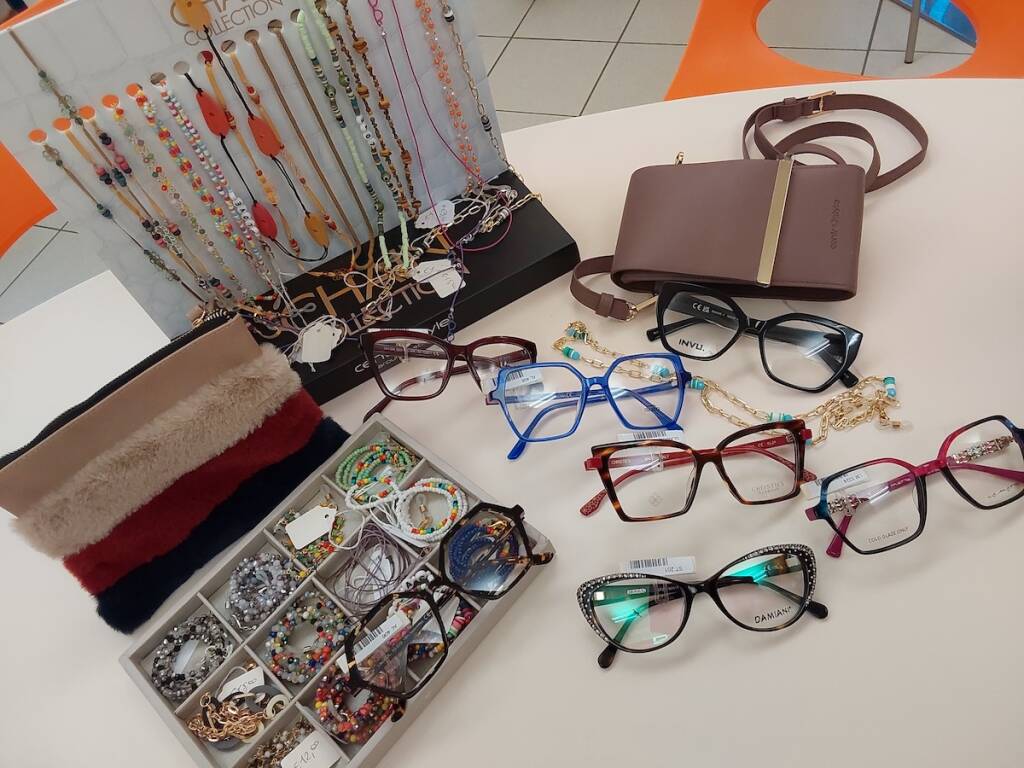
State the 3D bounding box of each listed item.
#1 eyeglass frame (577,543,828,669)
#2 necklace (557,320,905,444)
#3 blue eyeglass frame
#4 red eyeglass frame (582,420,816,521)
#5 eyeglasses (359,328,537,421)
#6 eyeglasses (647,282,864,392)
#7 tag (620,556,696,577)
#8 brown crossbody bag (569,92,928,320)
[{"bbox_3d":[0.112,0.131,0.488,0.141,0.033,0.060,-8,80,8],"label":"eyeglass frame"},{"bbox_3d":[0.142,0.005,0.584,0.246,0.012,0.080,11,57,21],"label":"necklace"},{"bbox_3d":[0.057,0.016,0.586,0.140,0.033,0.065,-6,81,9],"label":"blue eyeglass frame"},{"bbox_3d":[0.120,0.059,0.542,0.151,0.033,0.051,-8,80,8],"label":"red eyeglass frame"},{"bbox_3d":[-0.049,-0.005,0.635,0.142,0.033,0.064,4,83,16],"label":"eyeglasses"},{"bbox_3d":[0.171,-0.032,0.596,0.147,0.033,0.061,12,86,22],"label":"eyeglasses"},{"bbox_3d":[0.090,0.112,0.504,0.043,0.002,0.011,-7,72,9],"label":"tag"},{"bbox_3d":[0.197,-0.152,0.674,0.256,0.034,0.257,7,56,18],"label":"brown crossbody bag"}]

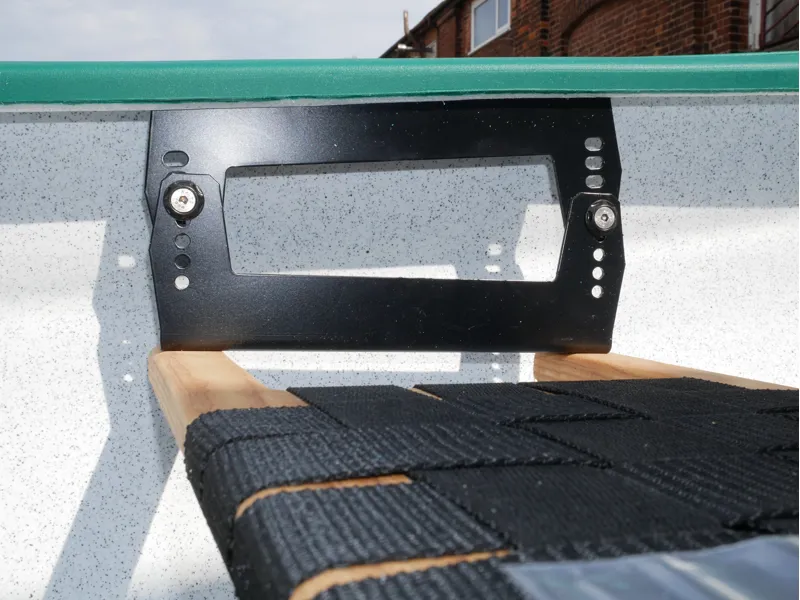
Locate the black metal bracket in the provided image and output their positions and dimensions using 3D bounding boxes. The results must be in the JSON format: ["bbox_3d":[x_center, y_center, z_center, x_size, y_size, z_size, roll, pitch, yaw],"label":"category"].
[{"bbox_3d":[-0.001,-0.047,0.498,0.288,0.158,0.042,1,3,-13],"label":"black metal bracket"}]

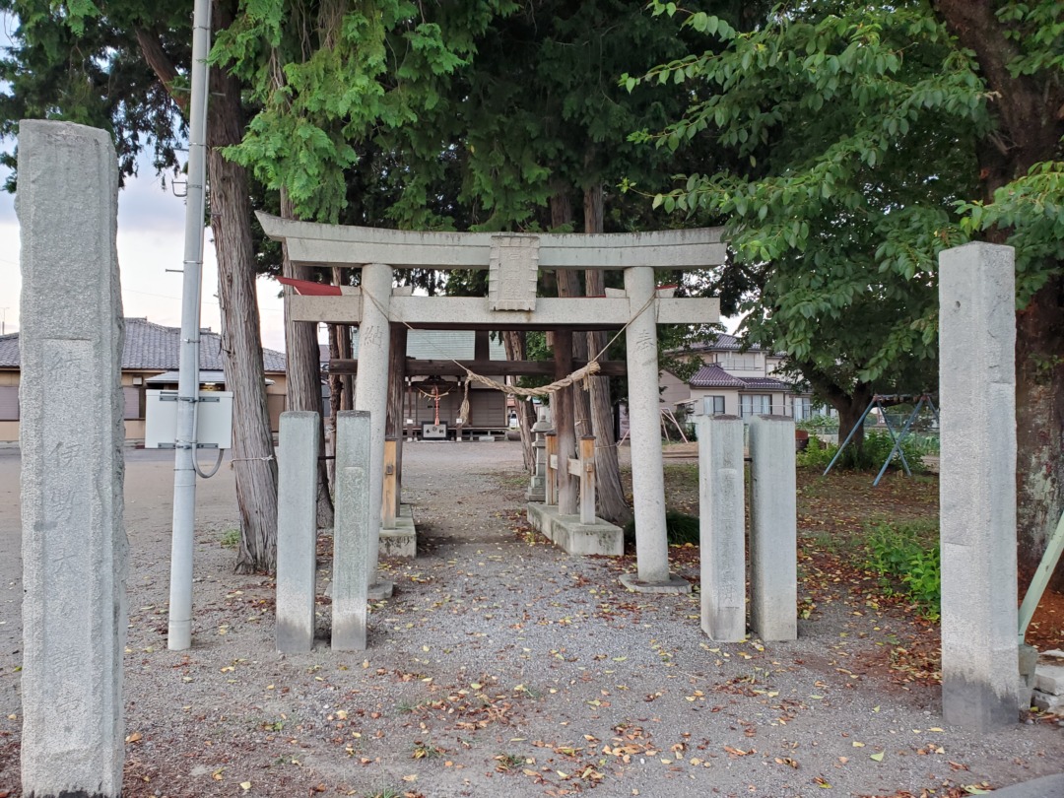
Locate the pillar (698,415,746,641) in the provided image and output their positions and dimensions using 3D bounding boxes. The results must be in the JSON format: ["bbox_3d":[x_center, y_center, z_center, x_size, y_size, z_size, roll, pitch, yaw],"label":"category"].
[{"bbox_3d":[1.266,0.824,5.297,0.217,1.490,0.217,0,-1,-7],"label":"pillar"}]

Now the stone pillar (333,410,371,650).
[{"bbox_3d":[-1.157,0.821,5.093,0.213,1.490,0.213,0,-1,-10],"label":"stone pillar"}]

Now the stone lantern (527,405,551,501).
[{"bbox_3d":[0.196,0.963,13.287,0.530,1.420,0.530,0,-1,-8],"label":"stone lantern"}]

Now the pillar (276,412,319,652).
[{"bbox_3d":[-1.490,0.821,5.075,0.217,1.490,0.217,0,-1,-9],"label":"pillar"}]

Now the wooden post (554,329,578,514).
[{"bbox_3d":[0.409,0.258,9.717,0.220,2.260,0.220,-1,-1,-8],"label":"wooden post"}]

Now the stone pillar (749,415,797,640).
[{"bbox_3d":[1.597,0.824,5.309,0.218,1.490,0.218,0,-1,-6],"label":"stone pillar"}]

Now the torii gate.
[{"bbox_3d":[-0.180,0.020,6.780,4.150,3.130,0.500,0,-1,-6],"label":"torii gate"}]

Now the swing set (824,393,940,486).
[{"bbox_3d":[7.790,0.810,17.100,1.950,1.830,2.250,0,-1,-3],"label":"swing set"}]

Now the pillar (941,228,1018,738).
[{"bbox_3d":[2.186,0.414,3.924,0.230,2.300,0.230,0,-1,-19],"label":"pillar"}]

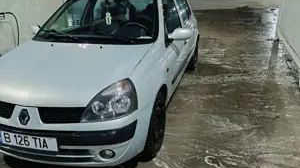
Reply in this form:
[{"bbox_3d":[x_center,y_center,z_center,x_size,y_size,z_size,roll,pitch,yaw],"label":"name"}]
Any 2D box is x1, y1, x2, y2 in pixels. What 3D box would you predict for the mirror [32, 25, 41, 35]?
[{"bbox_3d":[-1.307,-0.649,3.318,0.230,0.130,0.120,4,21,16],"label":"mirror"}]

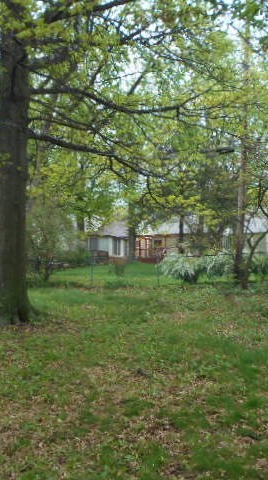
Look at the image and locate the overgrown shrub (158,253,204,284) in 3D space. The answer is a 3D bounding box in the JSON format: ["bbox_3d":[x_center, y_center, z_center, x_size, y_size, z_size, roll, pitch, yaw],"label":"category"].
[{"bbox_3d":[2.016,1.209,20.400,1.950,1.350,1.700,0,0,0],"label":"overgrown shrub"}]

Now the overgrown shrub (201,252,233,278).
[{"bbox_3d":[3.690,1.141,21.500,1.500,1.200,1.400,0,0,0],"label":"overgrown shrub"}]

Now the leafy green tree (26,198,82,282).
[{"bbox_3d":[-4.213,-0.078,25.000,3.000,4.400,2.800,0,0,0],"label":"leafy green tree"}]

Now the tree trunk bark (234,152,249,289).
[{"bbox_3d":[3.802,-0.760,17.000,0.440,4.950,0.420,0,0,0],"label":"tree trunk bark"}]

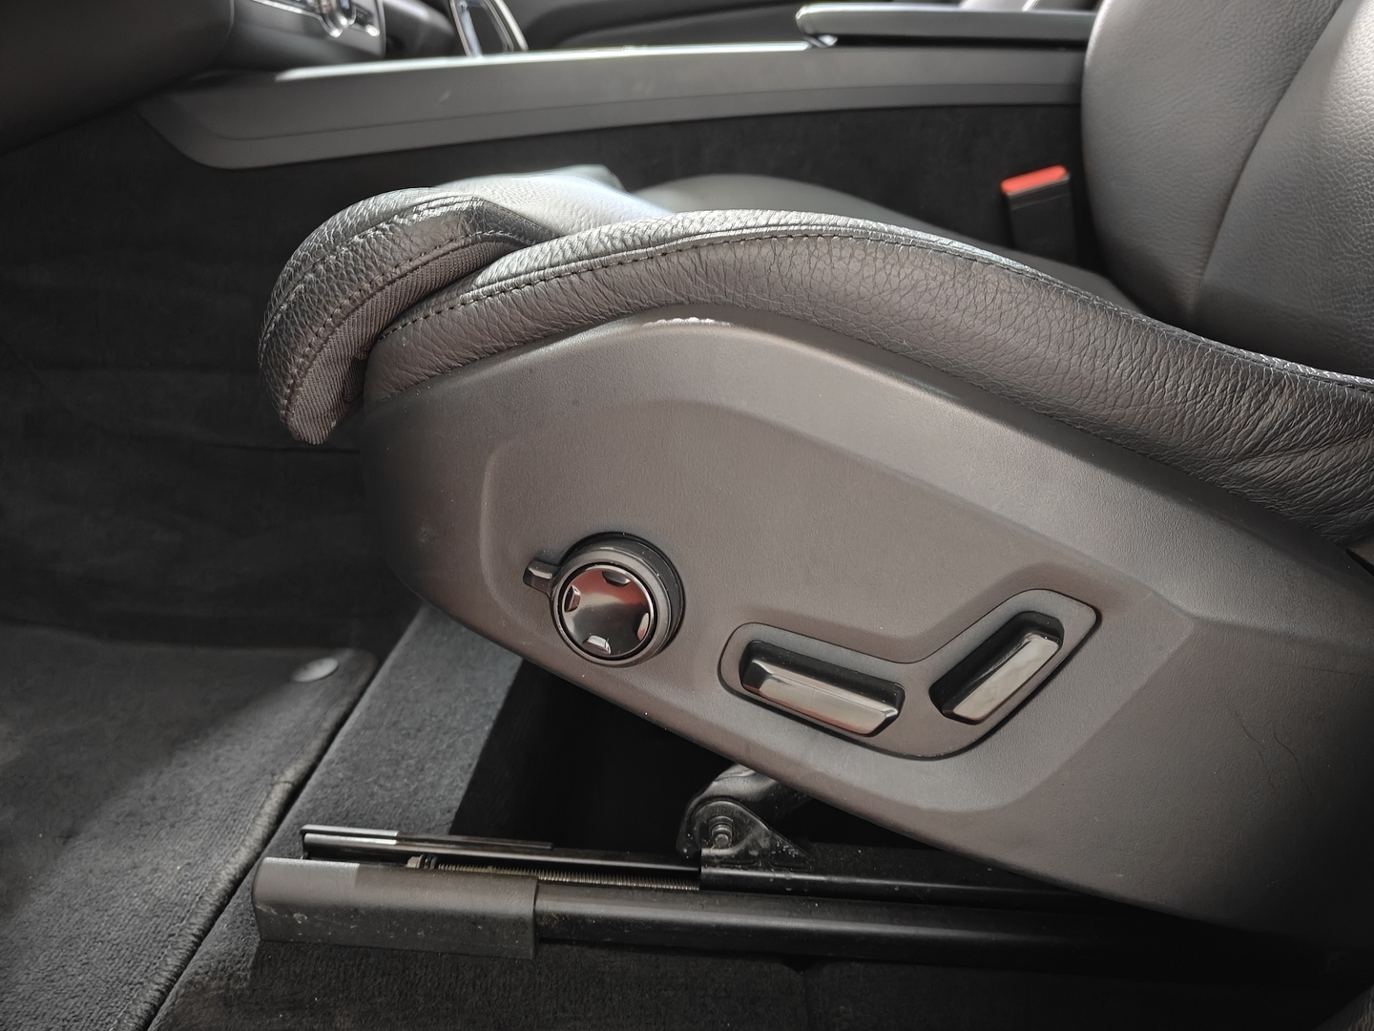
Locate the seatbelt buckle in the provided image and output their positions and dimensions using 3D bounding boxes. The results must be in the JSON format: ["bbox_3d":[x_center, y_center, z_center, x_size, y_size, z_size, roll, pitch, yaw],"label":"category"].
[{"bbox_3d":[0.294,-0.239,0.793,0.050,0.082,0.028,-11,36,14],"label":"seatbelt buckle"}]

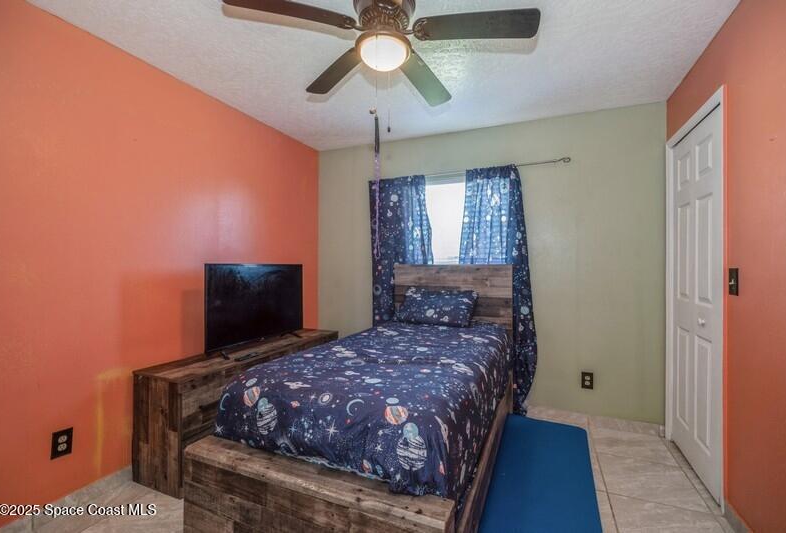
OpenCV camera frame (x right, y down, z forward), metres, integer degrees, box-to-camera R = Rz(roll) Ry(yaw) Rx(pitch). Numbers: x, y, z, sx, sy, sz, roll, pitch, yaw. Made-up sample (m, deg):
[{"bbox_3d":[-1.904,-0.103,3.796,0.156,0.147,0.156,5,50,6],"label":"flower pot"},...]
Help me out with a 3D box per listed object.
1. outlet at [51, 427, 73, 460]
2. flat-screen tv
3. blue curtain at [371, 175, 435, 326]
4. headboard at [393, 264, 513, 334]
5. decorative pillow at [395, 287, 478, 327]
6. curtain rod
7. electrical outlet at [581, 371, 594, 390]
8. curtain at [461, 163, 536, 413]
[{"bbox_3d":[-1.588,0.852,1.600,0.010,0.124,0.079,0,0,25],"label":"outlet"},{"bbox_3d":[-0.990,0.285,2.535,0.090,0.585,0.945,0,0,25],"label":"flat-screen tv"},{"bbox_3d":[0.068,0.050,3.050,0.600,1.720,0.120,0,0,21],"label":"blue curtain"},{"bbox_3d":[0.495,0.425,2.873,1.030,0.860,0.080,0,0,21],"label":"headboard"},{"bbox_3d":[0.352,0.335,2.765,0.620,0.380,0.140,0,-36,21],"label":"decorative pillow"},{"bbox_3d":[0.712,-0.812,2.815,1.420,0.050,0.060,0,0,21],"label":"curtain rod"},{"bbox_3d":[1.513,0.893,2.593,0.079,0.124,0.010,0,0,21],"label":"electrical outlet"},{"bbox_3d":[0.859,0.175,2.751,0.600,2.020,0.130,0,0,21],"label":"curtain"}]

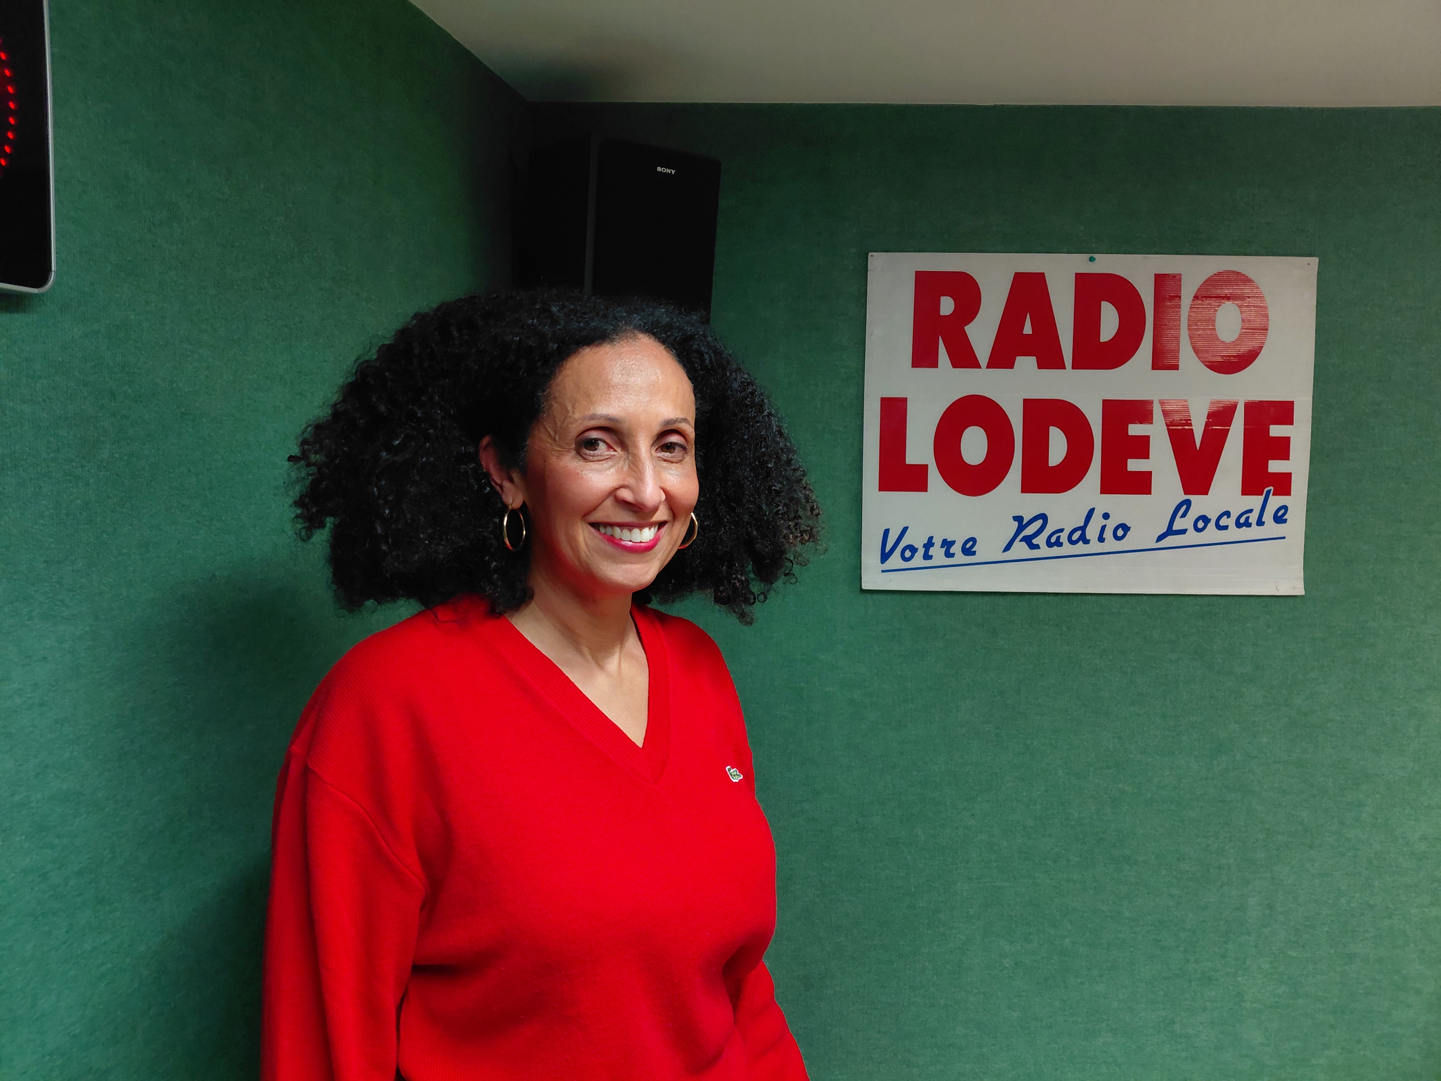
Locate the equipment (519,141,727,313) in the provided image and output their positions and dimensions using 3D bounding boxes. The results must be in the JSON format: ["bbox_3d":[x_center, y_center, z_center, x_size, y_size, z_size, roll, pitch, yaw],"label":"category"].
[{"bbox_3d":[-0.157,-0.427,1.627,0.220,0.335,0.227,-3,12,-34],"label":"equipment"}]

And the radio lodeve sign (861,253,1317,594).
[{"bbox_3d":[0.661,-0.206,1.866,0.800,0.600,0.010,1,3,0],"label":"radio lodeve sign"}]

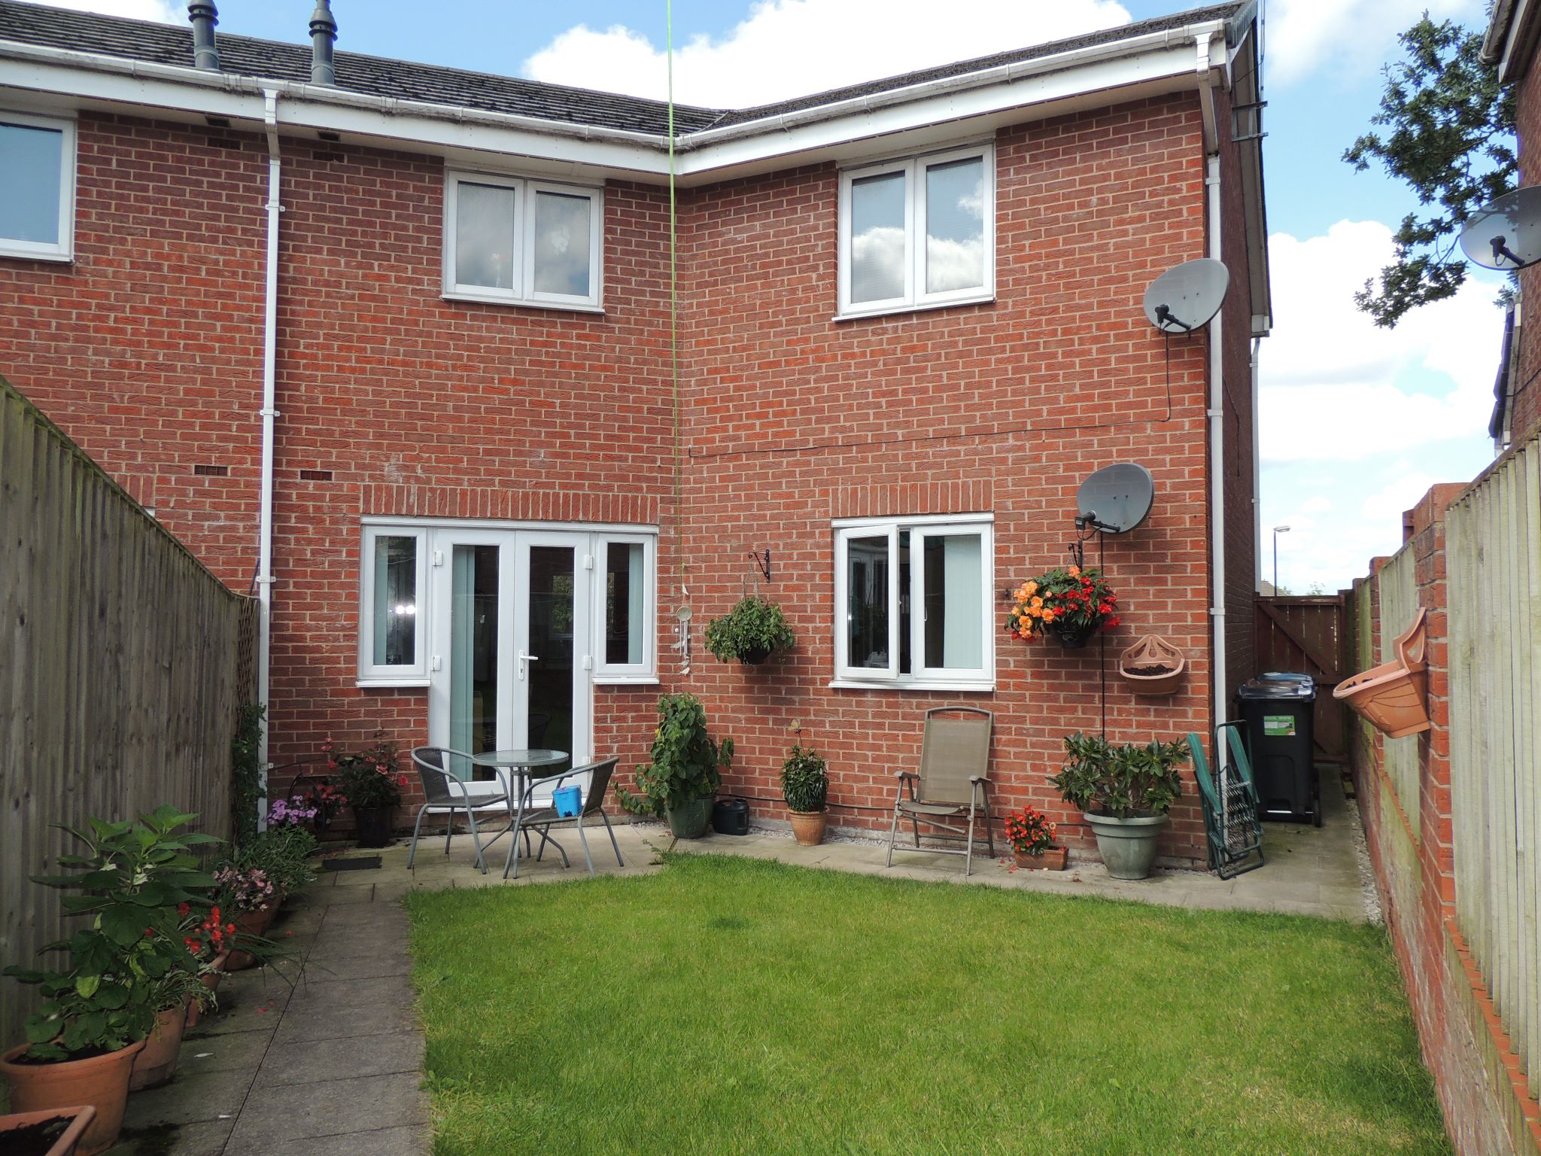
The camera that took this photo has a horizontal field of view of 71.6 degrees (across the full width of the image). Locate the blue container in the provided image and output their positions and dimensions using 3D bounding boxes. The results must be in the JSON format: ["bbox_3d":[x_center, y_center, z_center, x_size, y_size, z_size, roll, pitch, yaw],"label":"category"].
[{"bbox_3d":[-1.213,1.332,6.371,0.165,0.175,0.150,0,-2,-6],"label":"blue container"}]

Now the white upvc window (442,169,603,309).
[{"bbox_3d":[-1.817,-2.486,7.932,1.180,0.970,0.100,1,-2,-19],"label":"white upvc window"}]

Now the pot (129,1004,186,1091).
[{"bbox_3d":[-1.885,1.344,3.129,0.330,0.240,0.330,1,-2,-19],"label":"pot"}]

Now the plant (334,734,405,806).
[{"bbox_3d":[-2.797,1.342,7.420,0.480,0.510,0.420,1,-2,-19],"label":"plant"}]

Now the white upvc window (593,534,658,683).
[{"bbox_3d":[-1.084,0.235,8.085,0.510,1.150,0.120,1,-3,-18],"label":"white upvc window"}]

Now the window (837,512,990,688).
[{"bbox_3d":[0.974,0.177,7.449,1.200,1.210,0.130,-1,-3,25],"label":"window"}]

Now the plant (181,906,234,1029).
[{"bbox_3d":[-2.200,1.462,4.030,0.370,0.430,0.370,1,-3,-18],"label":"plant"}]

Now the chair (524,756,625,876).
[{"bbox_3d":[-1.249,1.427,6.457,0.570,0.700,0.530,0,-2,13],"label":"chair"}]

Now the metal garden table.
[{"bbox_3d":[-1.559,1.467,6.692,0.620,0.690,0.620,1,-2,-19],"label":"metal garden table"}]

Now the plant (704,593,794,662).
[{"bbox_3d":[-0.150,0.364,7.606,0.630,0.480,0.570,-1,-3,26],"label":"plant"}]

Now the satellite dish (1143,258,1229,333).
[{"bbox_3d":[2.447,-1.691,6.397,0.380,0.450,0.550,2,-3,-37],"label":"satellite dish"}]

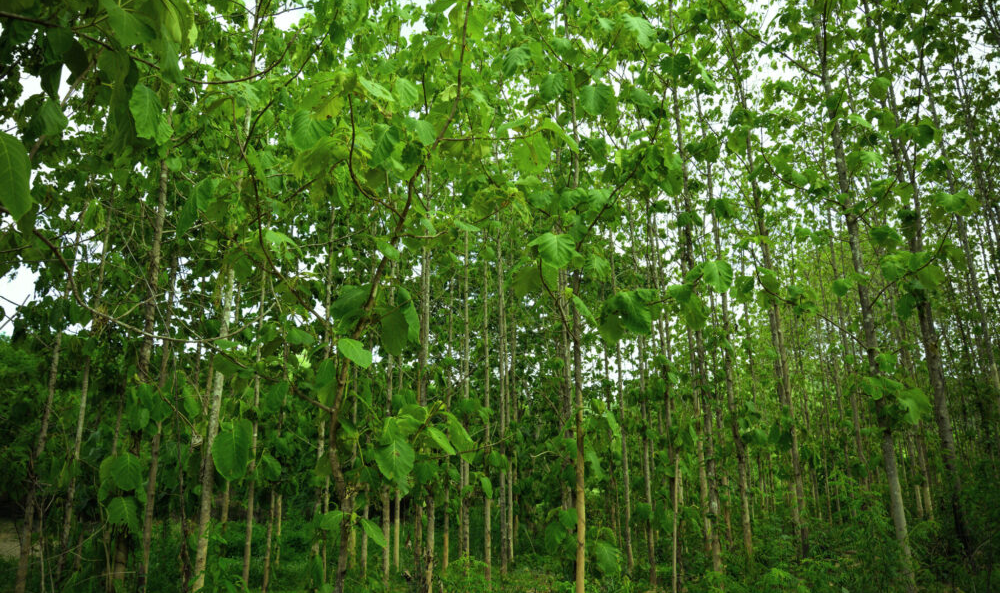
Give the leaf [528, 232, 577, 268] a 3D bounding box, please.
[{"bbox_3d":[0.425,-0.374,5.300,0.340,0.299,0.100,-5,-21,5],"label":"leaf"}]

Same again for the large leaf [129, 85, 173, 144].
[{"bbox_3d":[-2.149,-1.119,4.100,0.260,0.337,0.090,-7,7,-26],"label":"large leaf"}]

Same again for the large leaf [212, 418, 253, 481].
[{"bbox_3d":[-1.765,1.010,4.400,0.260,0.413,0.060,0,-22,-22],"label":"large leaf"}]

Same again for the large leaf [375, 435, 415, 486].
[{"bbox_3d":[-0.775,1.205,4.900,0.290,0.334,0.080,1,-34,-9],"label":"large leaf"}]

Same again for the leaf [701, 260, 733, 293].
[{"bbox_3d":[1.883,-0.174,5.800,0.270,0.298,0.070,-5,-20,18],"label":"leaf"}]

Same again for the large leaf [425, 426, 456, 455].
[{"bbox_3d":[-0.437,1.058,4.900,0.080,0.295,0.170,-57,-16,26],"label":"large leaf"}]

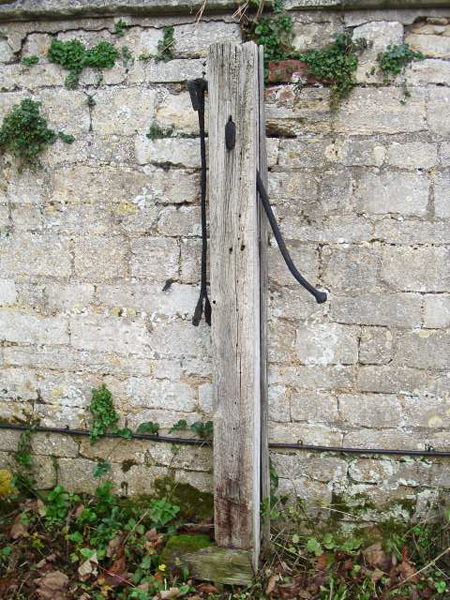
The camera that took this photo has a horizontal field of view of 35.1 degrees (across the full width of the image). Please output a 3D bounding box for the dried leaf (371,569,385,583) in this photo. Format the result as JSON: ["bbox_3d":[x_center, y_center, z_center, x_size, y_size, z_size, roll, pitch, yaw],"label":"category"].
[{"bbox_3d":[0.574,1.036,2.674,0.044,0.028,0.040,2,12,8],"label":"dried leaf"}]

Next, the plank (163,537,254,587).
[{"bbox_3d":[-0.055,0.952,2.599,0.310,0.100,0.160,1,9,8],"label":"plank"}]

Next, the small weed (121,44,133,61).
[{"bbox_3d":[-0.355,-0.893,2.565,0.038,0.053,0.030,2,12,8],"label":"small weed"}]

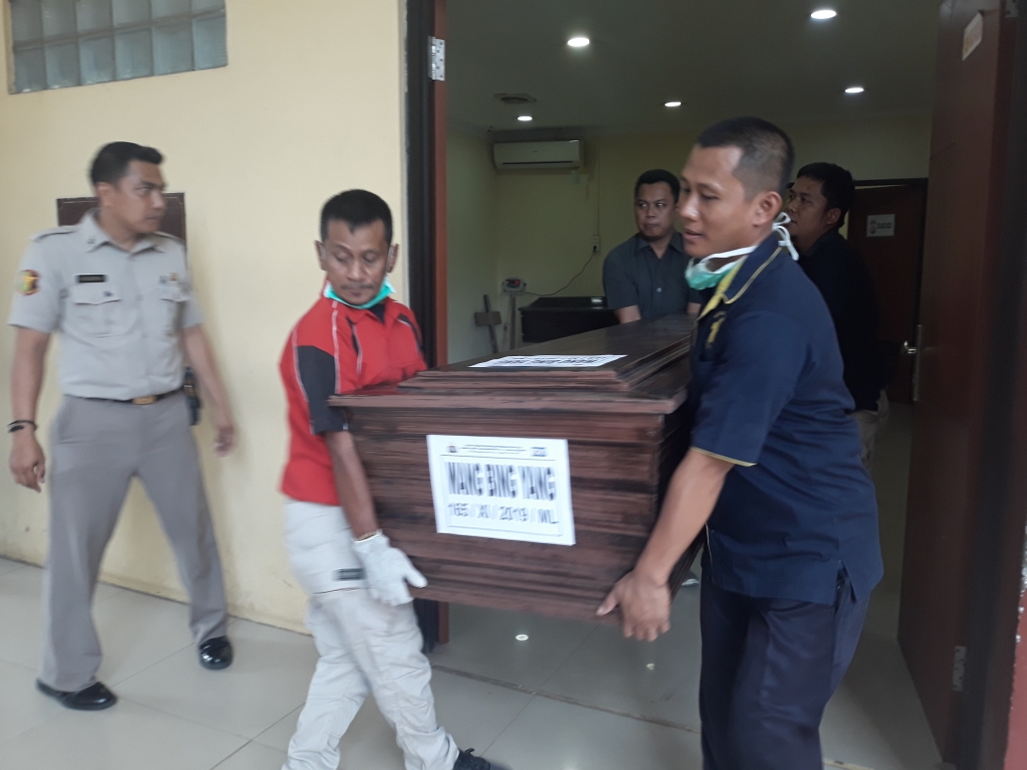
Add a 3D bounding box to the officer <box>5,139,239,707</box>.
[{"bbox_3d":[-1.121,0.119,2.388,0.620,1.640,0.400,-7,11,-43],"label":"officer"}]

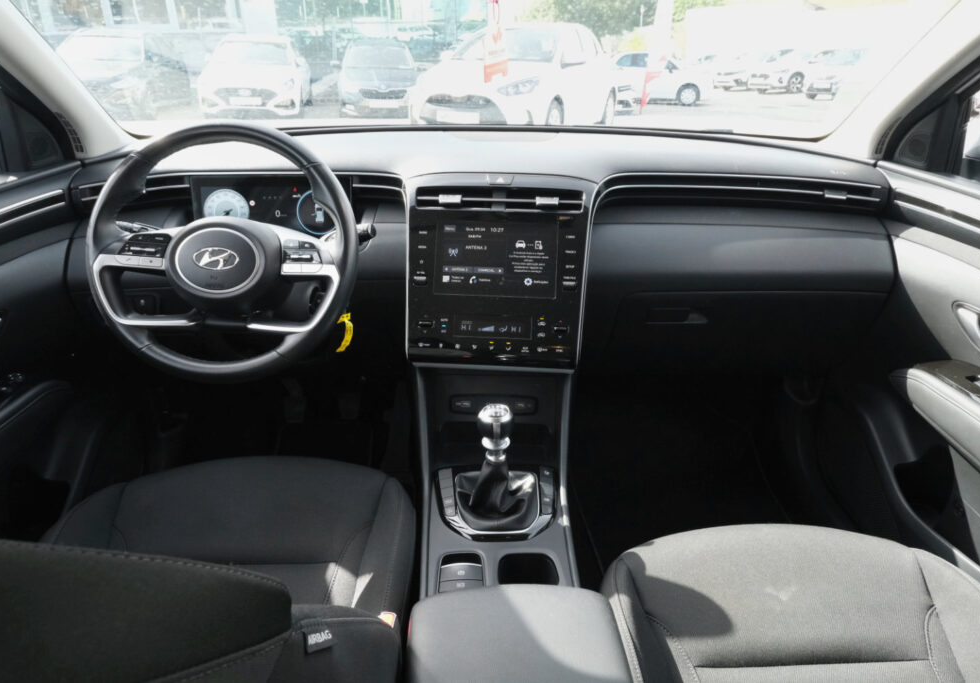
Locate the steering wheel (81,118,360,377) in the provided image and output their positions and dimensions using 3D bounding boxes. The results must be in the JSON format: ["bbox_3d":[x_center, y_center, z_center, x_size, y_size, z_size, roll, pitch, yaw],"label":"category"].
[{"bbox_3d":[-0.370,-0.125,0.923,0.370,0.370,0.115,-1,-4,-3],"label":"steering wheel"}]

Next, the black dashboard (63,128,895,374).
[{"bbox_3d":[-0.012,-0.186,1.232,1.430,0.380,0.480,0,24,0],"label":"black dashboard"}]

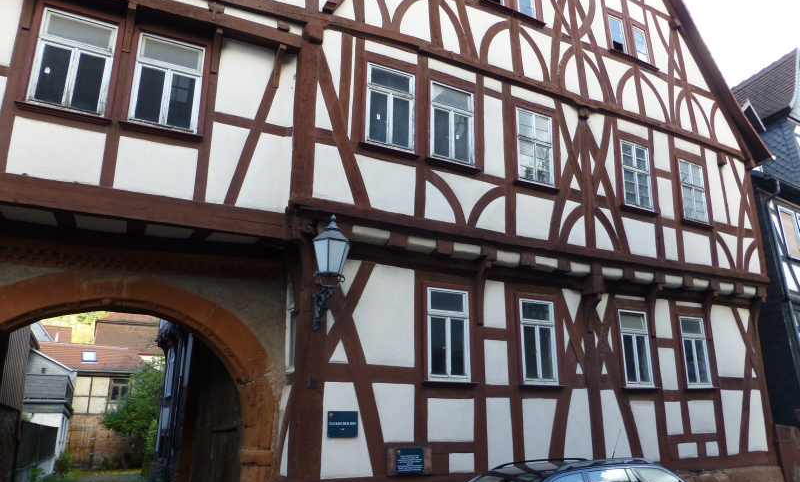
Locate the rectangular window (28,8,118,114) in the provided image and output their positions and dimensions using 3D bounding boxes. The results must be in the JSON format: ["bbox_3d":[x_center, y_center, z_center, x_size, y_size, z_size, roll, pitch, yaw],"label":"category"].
[{"bbox_3d":[-3.641,-1.995,6.474,0.741,1.169,0.110,9,-17,-27],"label":"rectangular window"}]

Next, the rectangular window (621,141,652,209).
[{"bbox_3d":[4.323,-1.184,10.507,0.769,1.250,0.110,9,-17,-27],"label":"rectangular window"}]

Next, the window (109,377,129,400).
[{"bbox_3d":[-13.084,6.963,27.000,0.920,1.060,0.120,9,-17,-27],"label":"window"}]

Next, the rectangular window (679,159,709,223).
[{"bbox_3d":[5.716,-0.953,11.231,0.718,1.201,0.110,9,-17,-27],"label":"rectangular window"}]

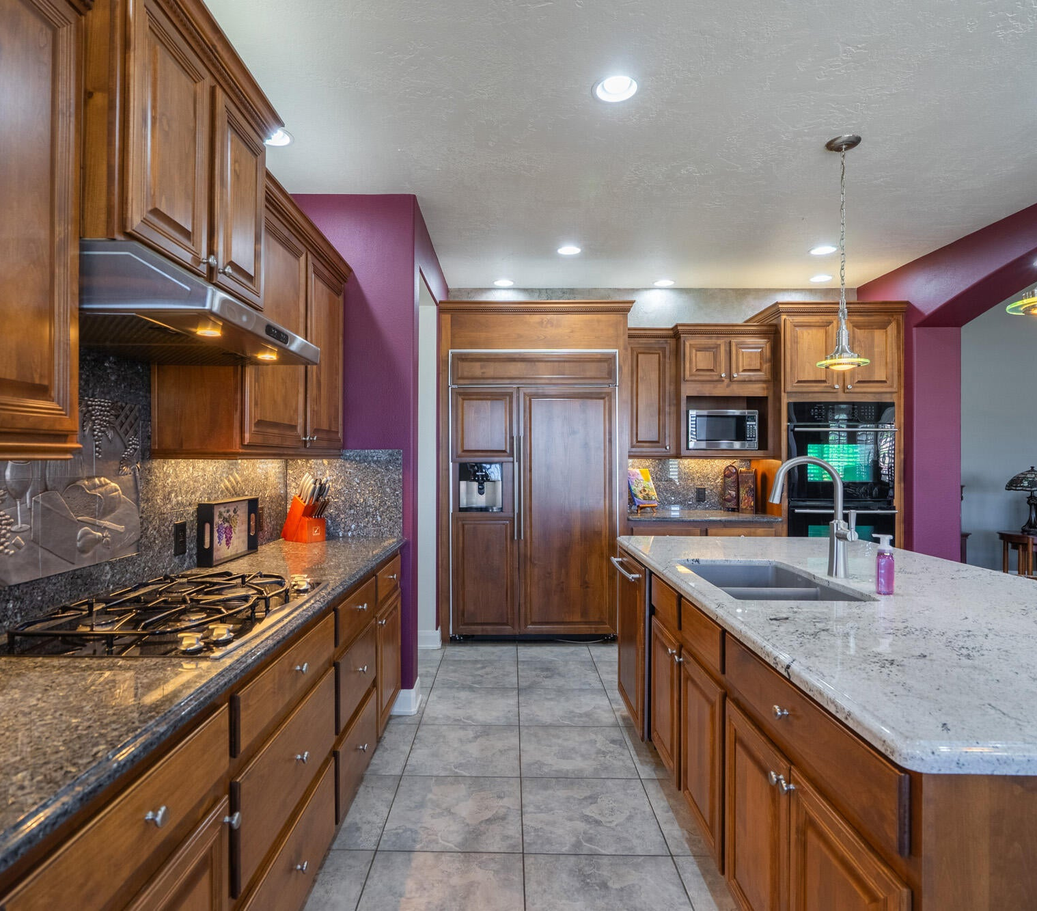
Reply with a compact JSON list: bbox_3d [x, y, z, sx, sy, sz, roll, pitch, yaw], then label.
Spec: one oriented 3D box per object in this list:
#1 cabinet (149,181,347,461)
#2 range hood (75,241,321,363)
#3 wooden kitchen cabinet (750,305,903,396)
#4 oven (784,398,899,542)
[{"bbox_3d":[-1.060,-0.484,2.640,0.360,0.990,1.170,0,0,-1],"label":"cabinet"},{"bbox_3d":[-0.970,-0.397,1.715,0.555,0.155,0.762,0,0,-1],"label":"range hood"},{"bbox_3d":[2.310,-0.752,4.630,0.930,0.670,0.650,0,0,-1],"label":"wooden kitchen cabinet"},{"bbox_3d":[2.300,0.272,4.585,0.762,1.310,0.610,0,0,-1],"label":"oven"}]

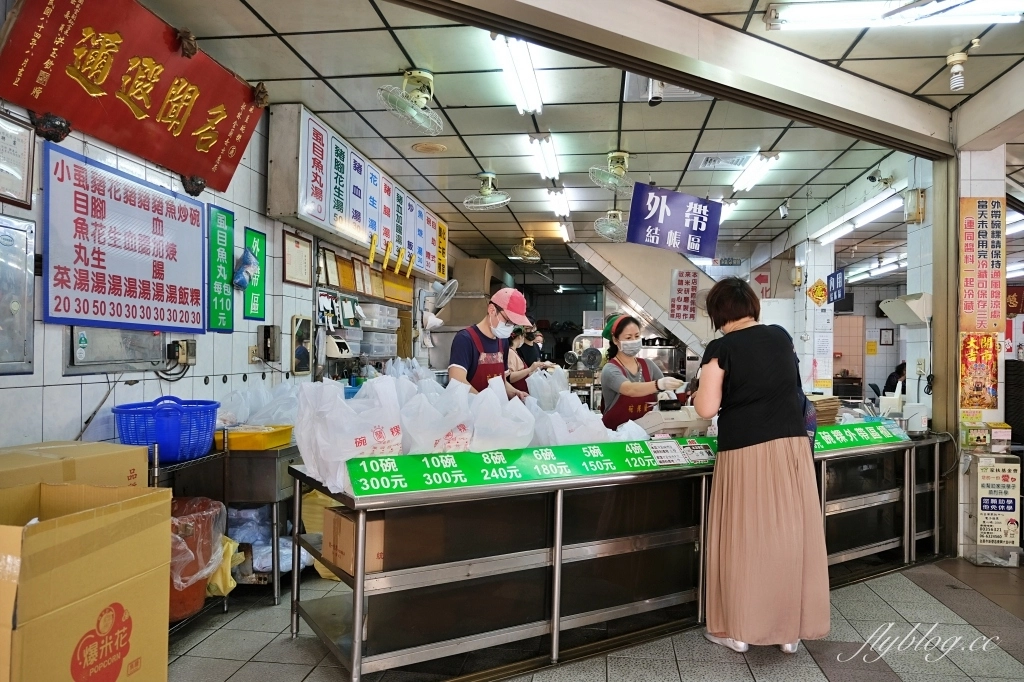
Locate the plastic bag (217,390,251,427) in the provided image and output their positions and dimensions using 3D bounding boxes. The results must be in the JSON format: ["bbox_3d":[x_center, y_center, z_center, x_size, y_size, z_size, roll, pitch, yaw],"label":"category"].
[{"bbox_3d":[-1.665,0.418,4.050,0.220,0.250,0.220,1,-1,8],"label":"plastic bag"}]

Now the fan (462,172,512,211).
[{"bbox_3d":[-0.220,-1.368,6.326,0.440,0.340,0.430,1,-1,21],"label":"fan"}]

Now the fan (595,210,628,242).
[{"bbox_3d":[1.192,-1.365,8.138,0.440,0.400,0.420,0,-1,35],"label":"fan"}]

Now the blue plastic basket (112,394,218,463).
[{"bbox_3d":[-1.677,0.398,3.314,0.470,0.325,0.480,2,-1,-27],"label":"blue plastic basket"}]

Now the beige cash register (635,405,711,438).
[{"bbox_3d":[0.885,0.483,3.846,0.360,0.240,0.290,1,-1,-32],"label":"beige cash register"}]

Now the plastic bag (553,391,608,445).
[{"bbox_3d":[0.345,0.421,3.440,0.280,0.340,0.240,1,-1,-24],"label":"plastic bag"}]

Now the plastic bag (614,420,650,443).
[{"bbox_3d":[0.613,0.512,3.477,0.160,0.180,0.140,2,-1,-32],"label":"plastic bag"}]

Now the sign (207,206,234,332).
[{"bbox_3d":[-1.734,-0.422,4.085,0.020,0.735,0.265,1,-1,8],"label":"sign"}]

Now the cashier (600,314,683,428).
[{"bbox_3d":[0.806,0.612,4.287,0.470,1.560,0.420,2,-1,-20],"label":"cashier"}]

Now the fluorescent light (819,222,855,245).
[{"bbox_3d":[3.595,-1.165,7.573,0.070,0.070,1.140,1,-1,8],"label":"fluorescent light"}]

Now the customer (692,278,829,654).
[{"bbox_3d":[1.161,0.548,3.187,0.520,1.650,0.470,1,-1,-12],"label":"customer"}]

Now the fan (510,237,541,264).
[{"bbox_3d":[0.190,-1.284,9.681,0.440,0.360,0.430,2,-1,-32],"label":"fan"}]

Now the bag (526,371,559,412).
[{"bbox_3d":[0.224,0.384,5.011,0.220,0.380,0.180,2,-1,-32],"label":"bag"}]

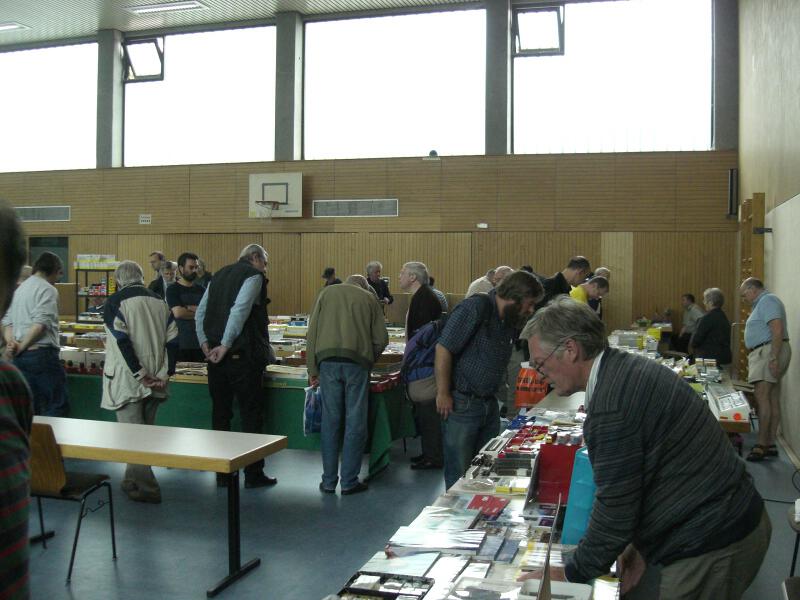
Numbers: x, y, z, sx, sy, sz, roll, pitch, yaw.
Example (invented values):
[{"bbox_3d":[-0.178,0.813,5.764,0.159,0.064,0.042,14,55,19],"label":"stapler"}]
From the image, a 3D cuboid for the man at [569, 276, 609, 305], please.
[{"bbox_3d":[1.645,0.591,8.406,0.650,1.640,0.520,1,2,17],"label":"man"}]

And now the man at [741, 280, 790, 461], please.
[{"bbox_3d":[3.371,0.627,8.100,0.460,1.690,0.480,1,2,7],"label":"man"}]

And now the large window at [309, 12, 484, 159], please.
[{"bbox_3d":[-0.144,-4.298,17.730,3.880,2.920,0.150,1,2,17],"label":"large window"}]

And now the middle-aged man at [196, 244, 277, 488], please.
[{"bbox_3d":[-1.277,0.522,6.900,0.530,1.870,0.520,2,2,38],"label":"middle-aged man"}]

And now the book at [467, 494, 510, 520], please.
[{"bbox_3d":[0.331,0.794,3.364,0.160,0.028,0.240,1,2,17],"label":"book"}]

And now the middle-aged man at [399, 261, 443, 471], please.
[{"bbox_3d":[0.183,0.550,7.704,0.420,1.740,0.500,1,2,17],"label":"middle-aged man"}]

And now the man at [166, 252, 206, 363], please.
[{"bbox_3d":[-2.037,0.485,8.500,0.510,1.830,0.400,-1,2,-37],"label":"man"}]

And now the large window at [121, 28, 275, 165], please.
[{"bbox_3d":[-4.347,-4.360,19.054,3.900,2.920,0.150,1,2,17],"label":"large window"}]

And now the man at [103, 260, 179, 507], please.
[{"bbox_3d":[-1.921,0.587,6.500,0.550,1.750,0.430,-1,2,-35],"label":"man"}]

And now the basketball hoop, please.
[{"bbox_3d":[-2.575,-1.733,17.000,0.450,0.440,0.520,1,2,17],"label":"basketball hoop"}]

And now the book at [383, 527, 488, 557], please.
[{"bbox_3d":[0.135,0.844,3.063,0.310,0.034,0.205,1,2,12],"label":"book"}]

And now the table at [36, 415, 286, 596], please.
[{"bbox_3d":[-1.631,1.147,5.054,1.830,0.725,0.680,1,2,18],"label":"table"}]

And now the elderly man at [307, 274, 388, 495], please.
[{"bbox_3d":[-0.385,0.615,6.814,0.600,1.650,0.620,1,2,17],"label":"elderly man"}]

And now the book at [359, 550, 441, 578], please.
[{"bbox_3d":[-0.001,0.807,2.670,0.205,0.028,0.235,1,2,17],"label":"book"}]

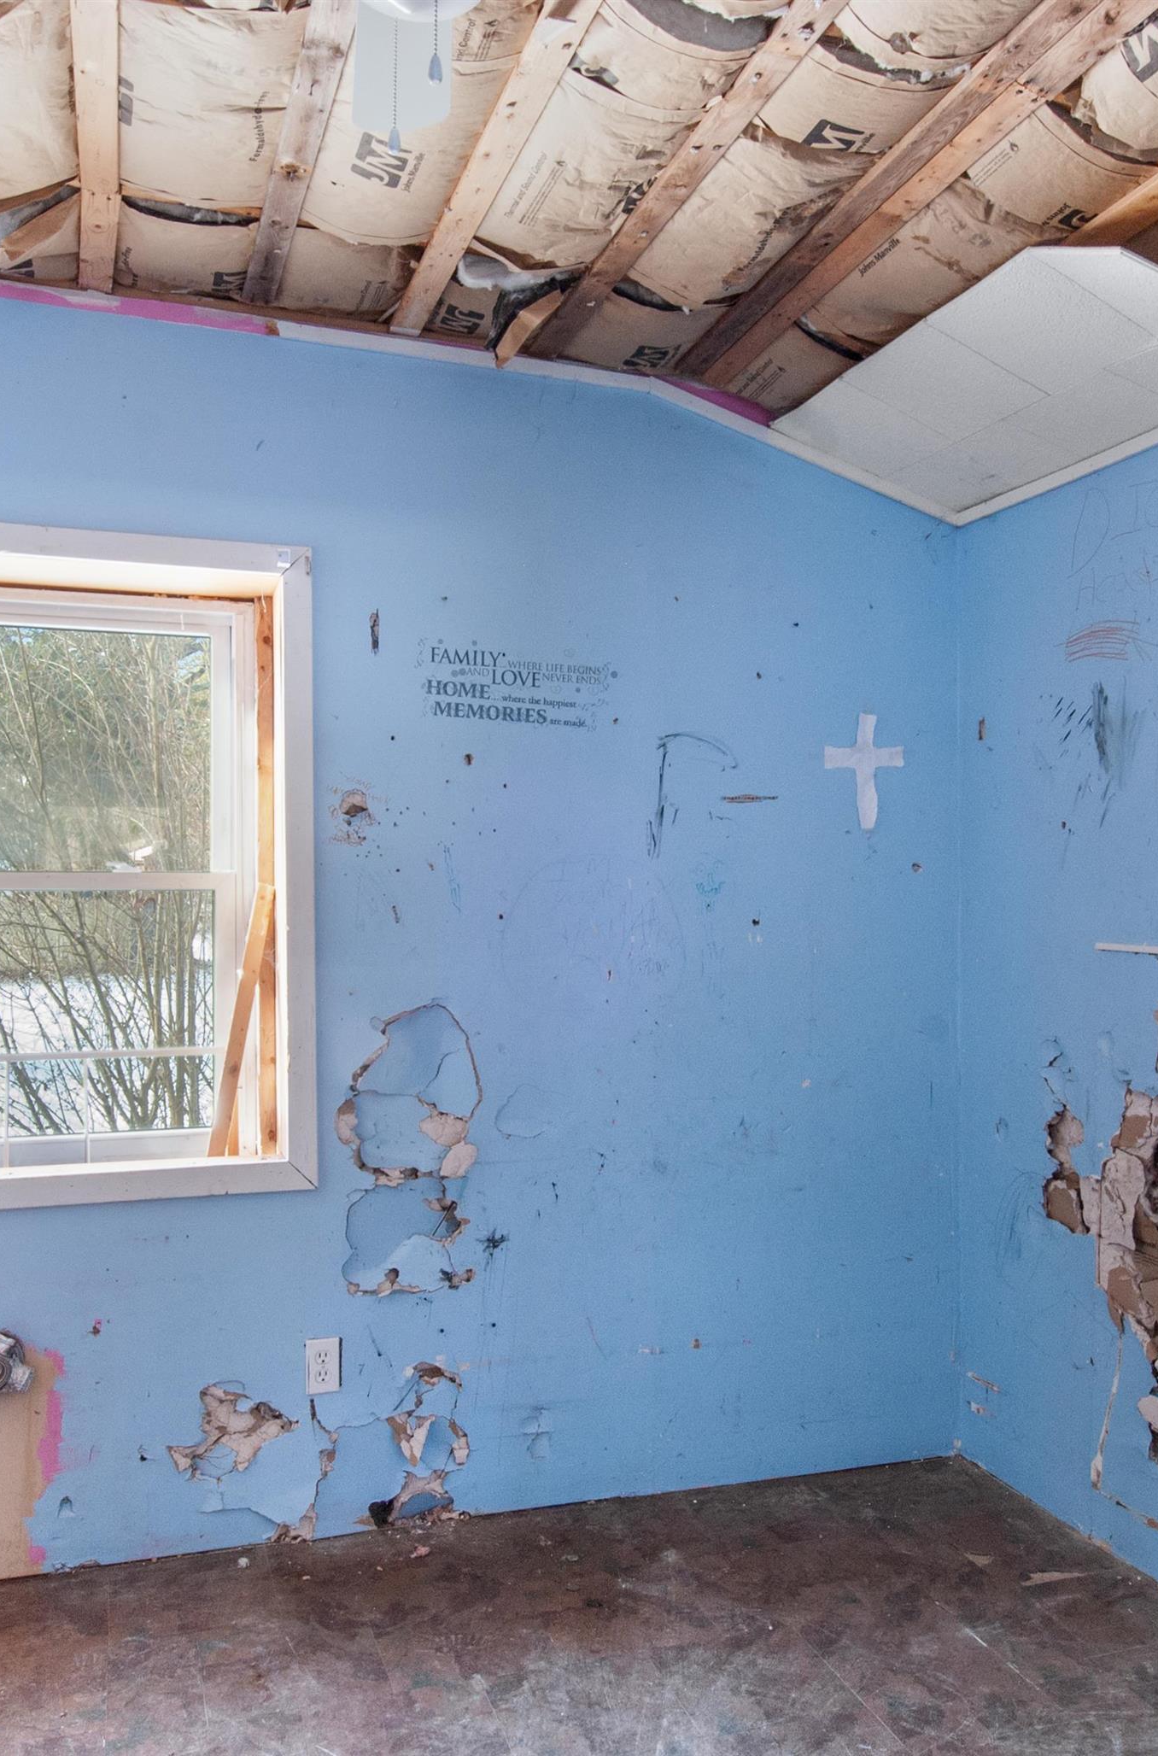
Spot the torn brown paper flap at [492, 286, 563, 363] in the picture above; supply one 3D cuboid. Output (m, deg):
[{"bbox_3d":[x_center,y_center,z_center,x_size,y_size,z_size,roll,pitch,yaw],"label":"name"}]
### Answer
[{"bbox_3d":[-0.102,-1.115,2.660,0.110,0.110,0.130,0,-1,-19],"label":"torn brown paper flap"}]

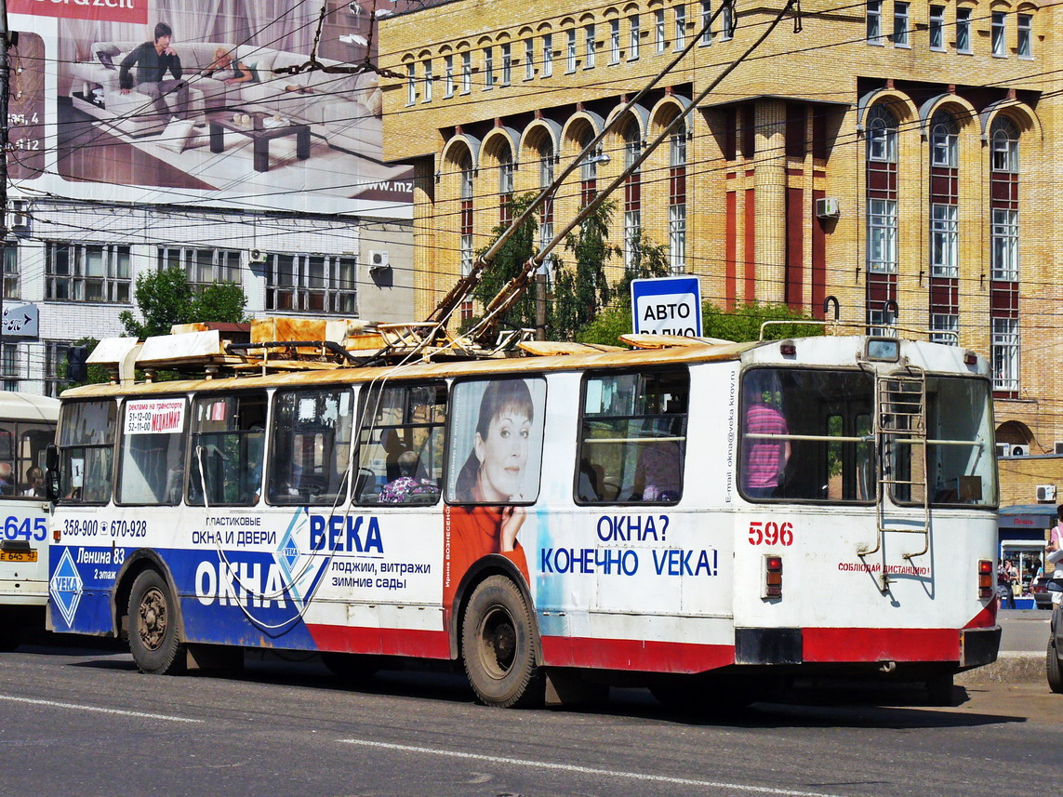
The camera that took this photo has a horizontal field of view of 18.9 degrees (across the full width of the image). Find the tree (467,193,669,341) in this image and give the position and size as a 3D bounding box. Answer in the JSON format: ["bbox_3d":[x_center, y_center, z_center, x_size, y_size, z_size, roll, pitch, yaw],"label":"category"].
[{"bbox_3d":[1.054,-0.569,94.807,5.694,11.043,5.409,0,-2,0],"label":"tree"}]

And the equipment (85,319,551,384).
[{"bbox_3d":[-1.895,-0.497,31.044,1.800,0.570,6.750,2,-2,-36],"label":"equipment"}]

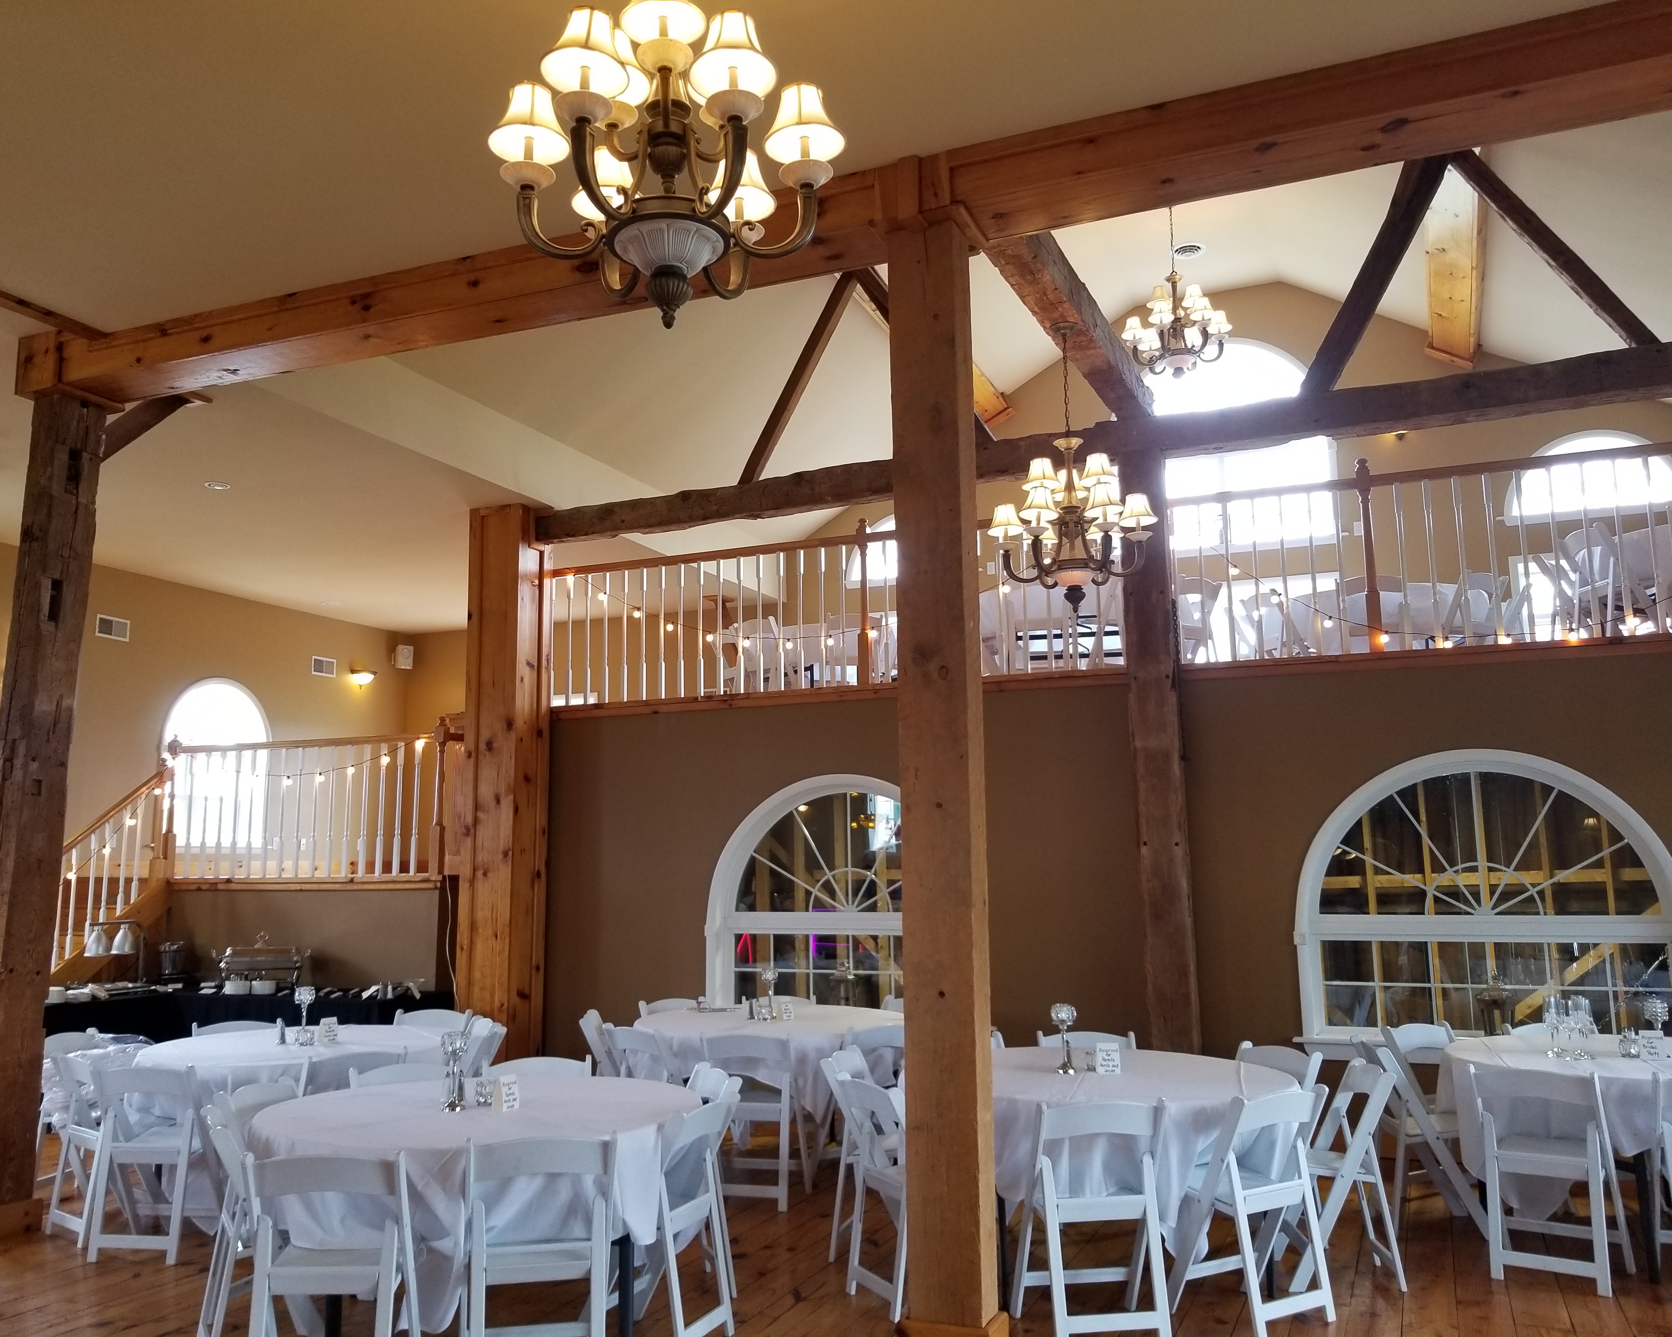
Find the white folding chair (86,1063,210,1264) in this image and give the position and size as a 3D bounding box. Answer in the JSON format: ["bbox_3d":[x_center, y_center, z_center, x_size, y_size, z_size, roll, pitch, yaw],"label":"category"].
[{"bbox_3d":[-2.872,2.080,5.746,0.445,0.780,0.460,-1,-8,5],"label":"white folding chair"}]

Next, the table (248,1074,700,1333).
[{"bbox_3d":[-1.231,1.906,4.629,1.540,0.765,1.540,-4,-9,22],"label":"table"}]

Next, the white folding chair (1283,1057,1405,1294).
[{"bbox_3d":[1.890,1.919,5.142,0.450,0.785,0.445,-2,-9,7],"label":"white folding chair"}]

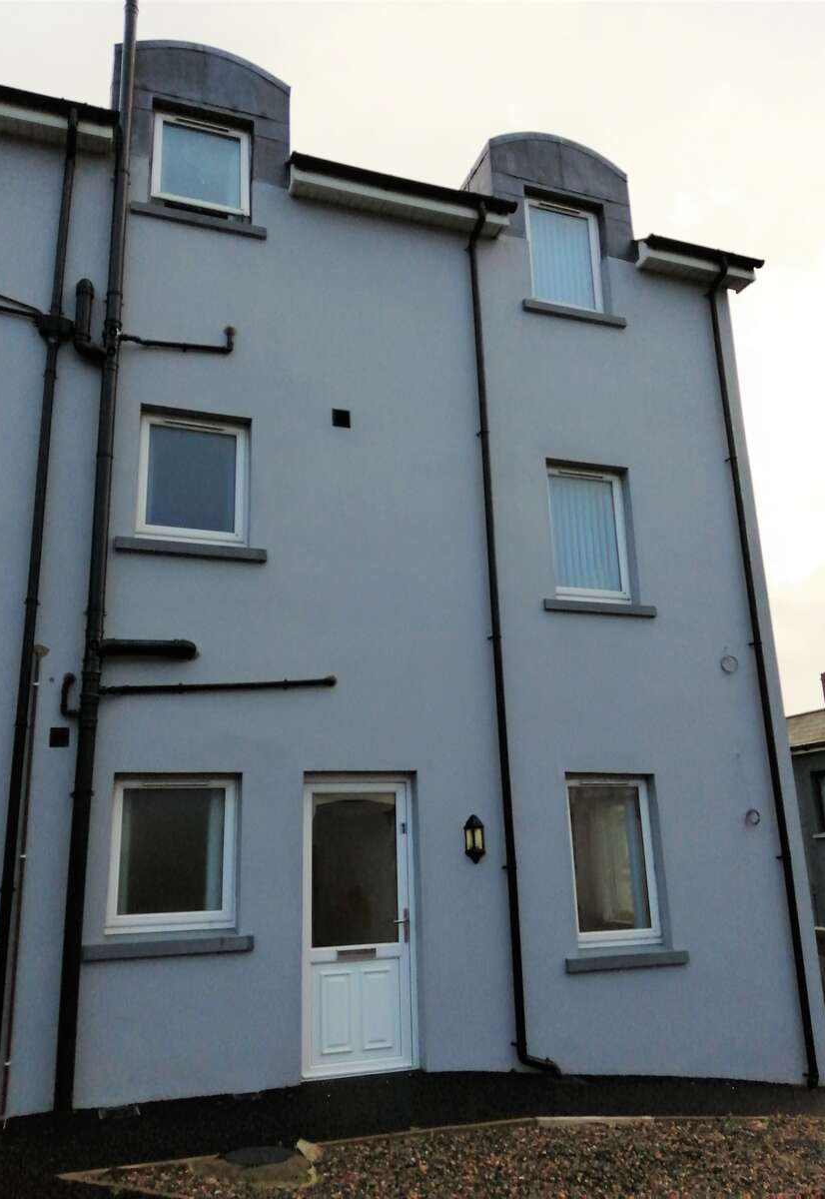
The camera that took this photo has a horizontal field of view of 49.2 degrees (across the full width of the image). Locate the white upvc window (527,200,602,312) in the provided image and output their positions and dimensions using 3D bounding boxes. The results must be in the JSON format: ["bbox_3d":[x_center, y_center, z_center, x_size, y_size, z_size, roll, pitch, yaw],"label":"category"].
[{"bbox_3d":[1.501,-3.445,9.119,0.871,1.188,0.081,4,-15,-20],"label":"white upvc window"}]

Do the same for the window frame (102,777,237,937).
[{"bbox_3d":[-1.671,1.764,6.325,0.861,1.052,0.072,4,-16,-19],"label":"window frame"}]

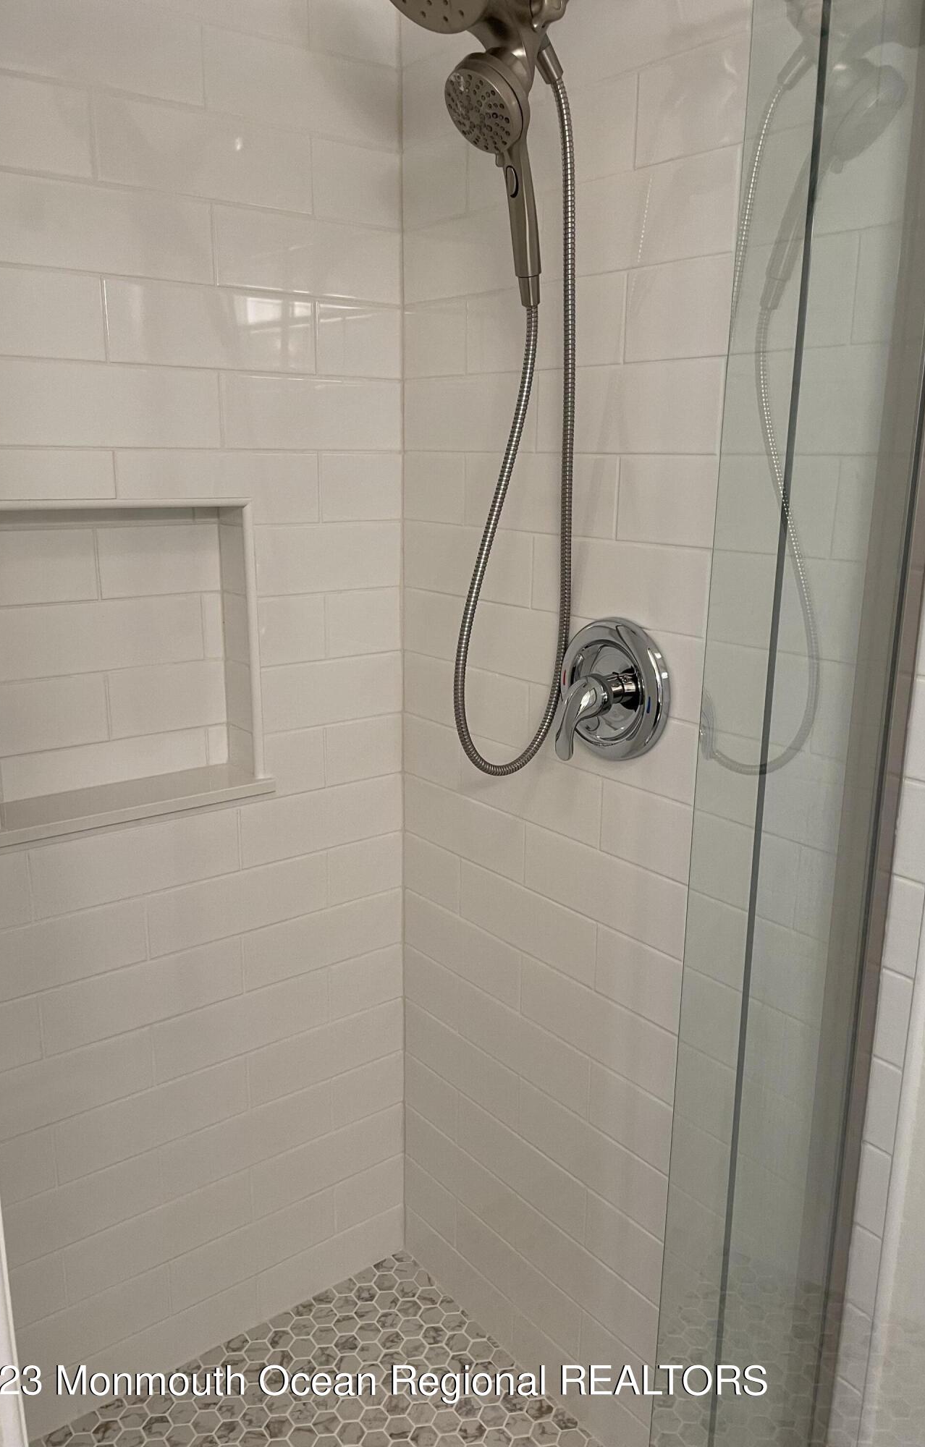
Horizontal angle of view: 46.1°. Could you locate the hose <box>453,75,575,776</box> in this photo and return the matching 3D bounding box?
[{"bbox_3d":[0.068,-0.326,1.330,0.147,0.826,0.064,1,14,0],"label":"hose"}]

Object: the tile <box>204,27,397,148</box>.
[{"bbox_3d":[-0.209,-0.848,1.457,0.292,0.104,0.010,-10,18,-37],"label":"tile"}]

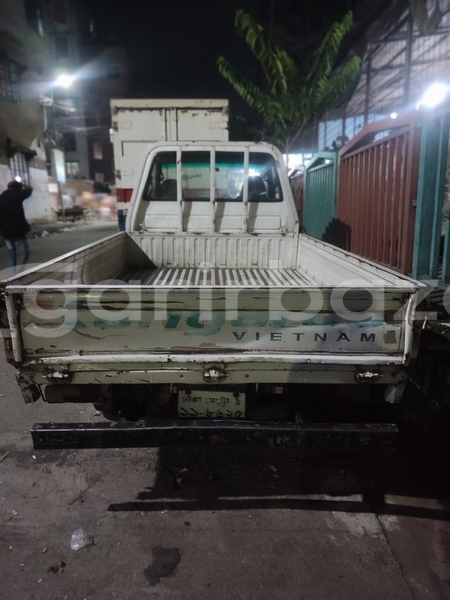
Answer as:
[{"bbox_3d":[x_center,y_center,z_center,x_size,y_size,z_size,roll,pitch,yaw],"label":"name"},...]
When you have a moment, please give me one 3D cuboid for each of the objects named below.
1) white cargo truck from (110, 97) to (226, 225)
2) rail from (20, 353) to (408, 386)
[{"bbox_3d":[-0.991,-2.470,10.165,1.950,3.000,5.500,0,13,-2],"label":"white cargo truck"},{"bbox_3d":[-0.045,0.276,1.768,1.550,0.120,0.080,0,13,-2],"label":"rail"}]

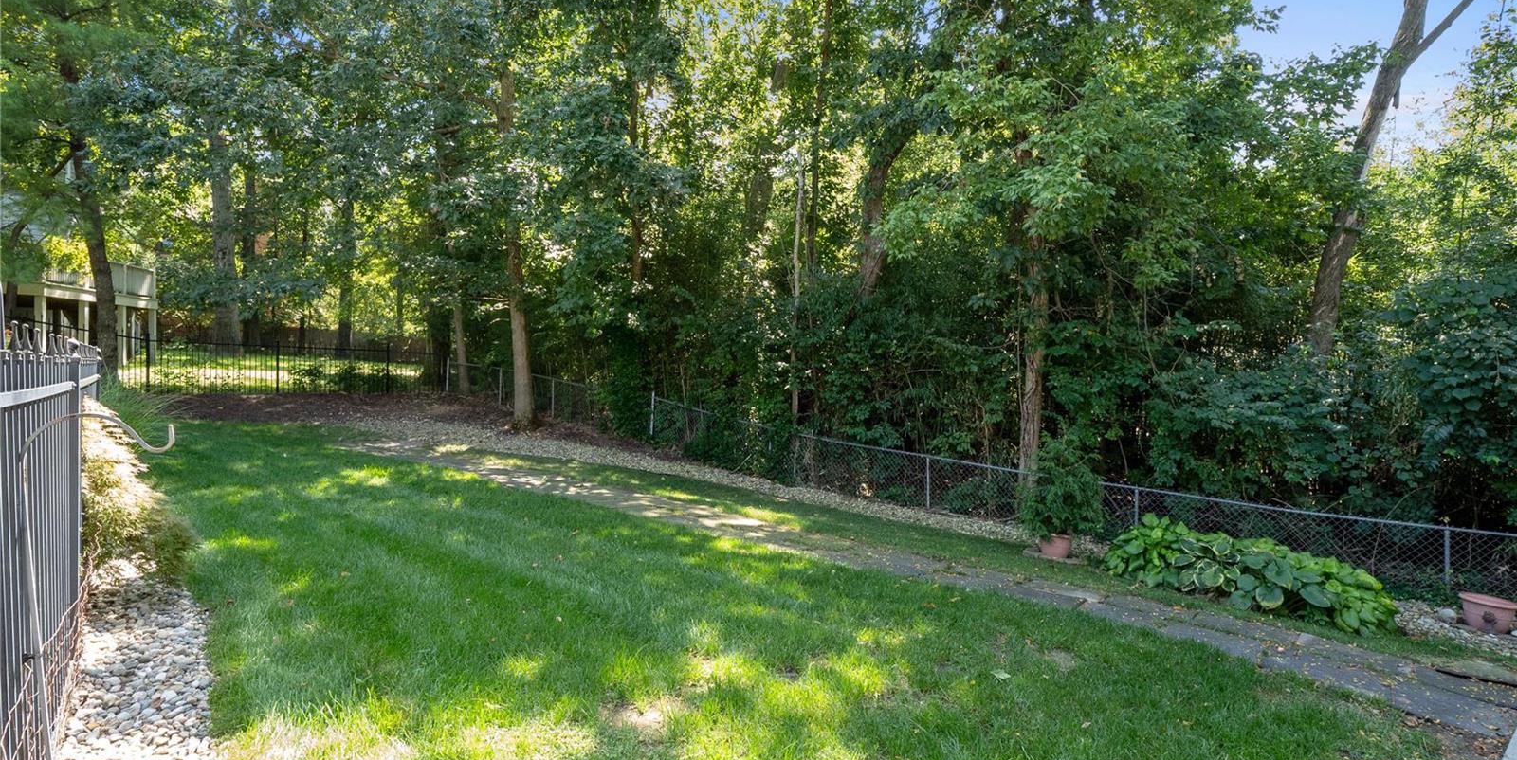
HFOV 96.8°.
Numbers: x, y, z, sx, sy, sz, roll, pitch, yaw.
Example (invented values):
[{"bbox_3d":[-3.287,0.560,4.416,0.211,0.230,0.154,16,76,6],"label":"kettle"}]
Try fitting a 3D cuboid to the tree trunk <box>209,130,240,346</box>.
[{"bbox_3d":[-17.800,-4.720,22.500,0.900,7.500,0.800,0,0,0],"label":"tree trunk"}]

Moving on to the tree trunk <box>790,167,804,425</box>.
[{"bbox_3d":[0.760,-1.550,13.300,0.250,5.400,0.200,0,0,0],"label":"tree trunk"}]

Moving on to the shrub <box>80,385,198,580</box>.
[{"bbox_3d":[-4.030,0.650,4.400,0.800,1.100,1.100,0,0,-42],"label":"shrub"}]

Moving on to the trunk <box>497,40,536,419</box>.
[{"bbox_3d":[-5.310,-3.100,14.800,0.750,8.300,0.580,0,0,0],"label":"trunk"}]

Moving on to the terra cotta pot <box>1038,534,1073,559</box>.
[{"bbox_3d":[3.791,2.120,8.600,0.400,0.290,0.400,0,0,0],"label":"terra cotta pot"}]

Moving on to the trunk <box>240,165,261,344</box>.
[{"bbox_3d":[-19.200,-4.750,25.500,0.680,6.950,0.560,0,0,0],"label":"trunk"}]

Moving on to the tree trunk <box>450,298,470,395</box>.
[{"bbox_3d":[-8.250,-0.950,18.700,0.420,2.850,0.320,0,0,0],"label":"tree trunk"}]

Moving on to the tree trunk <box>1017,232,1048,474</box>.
[{"bbox_3d":[4.340,-0.340,10.700,0.440,4.100,0.360,0,0,0],"label":"tree trunk"}]

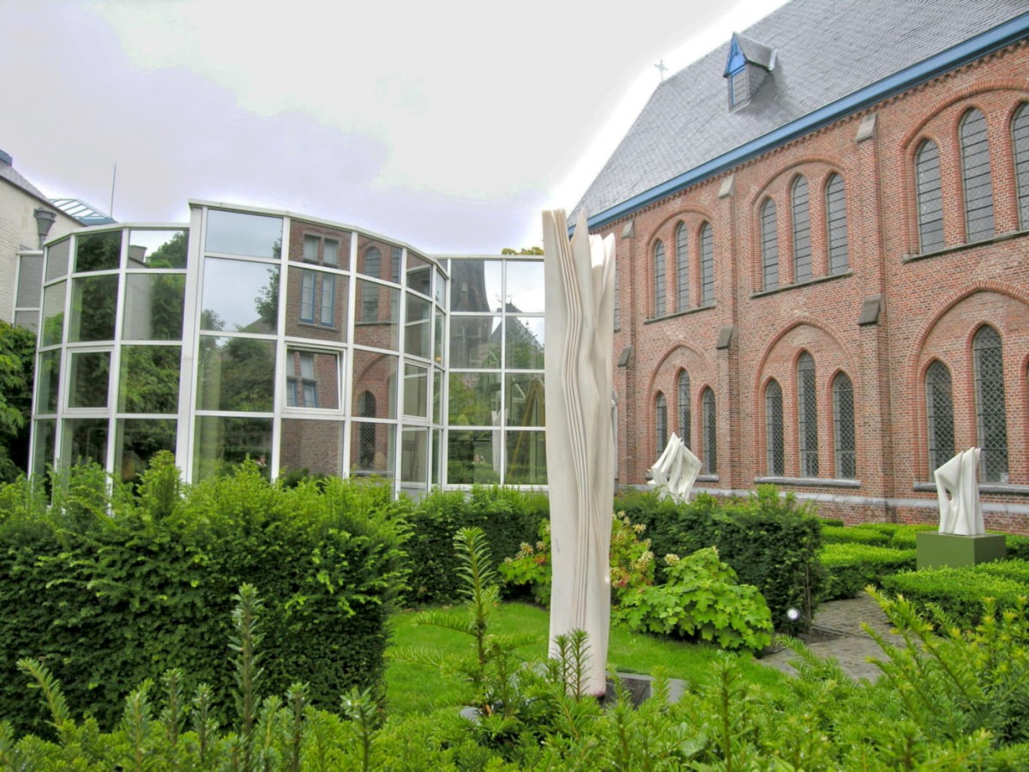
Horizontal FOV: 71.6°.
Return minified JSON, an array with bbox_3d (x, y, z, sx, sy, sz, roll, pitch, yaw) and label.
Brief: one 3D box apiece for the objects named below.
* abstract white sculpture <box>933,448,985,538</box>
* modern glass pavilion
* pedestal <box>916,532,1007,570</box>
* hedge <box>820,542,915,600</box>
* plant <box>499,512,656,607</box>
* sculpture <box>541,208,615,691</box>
[{"bbox_3d":[5.585,1.309,8.971,0.370,1.090,0.500,4,-6,-29],"label":"abstract white sculpture"},{"bbox_3d":[-3.999,-0.095,13.521,10.200,5.960,5.300,1,-6,-2],"label":"modern glass pavilion"},{"bbox_3d":[5.585,2.201,8.893,0.700,0.700,0.700,4,-6,-29],"label":"pedestal"},{"bbox_3d":[4.303,2.356,9.137,2.100,0.410,1.050,4,-6,-29],"label":"hedge"},{"bbox_3d":[0.698,1.916,8.001,1.700,0.980,1.200,1,-6,0],"label":"plant"},{"bbox_3d":[0.470,0.416,4.913,0.450,3.250,0.400,-1,-6,17],"label":"sculpture"}]

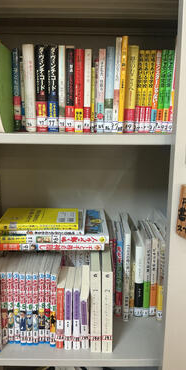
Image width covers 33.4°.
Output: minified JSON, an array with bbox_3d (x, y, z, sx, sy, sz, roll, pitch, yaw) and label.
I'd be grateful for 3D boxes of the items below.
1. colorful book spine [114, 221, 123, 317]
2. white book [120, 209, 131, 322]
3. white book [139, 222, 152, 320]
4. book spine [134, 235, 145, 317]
[{"bbox_3d":[0.071,0.225,0.856,0.017,0.207,0.147,1,11,2],"label":"colorful book spine"},{"bbox_3d":[0.089,0.214,0.848,0.015,0.232,0.171,1,11,2],"label":"white book"},{"bbox_3d":[0.142,0.224,0.851,0.017,0.212,0.143,1,11,2],"label":"white book"},{"bbox_3d":[0.121,0.234,0.848,0.023,0.193,0.131,1,11,2],"label":"book spine"}]

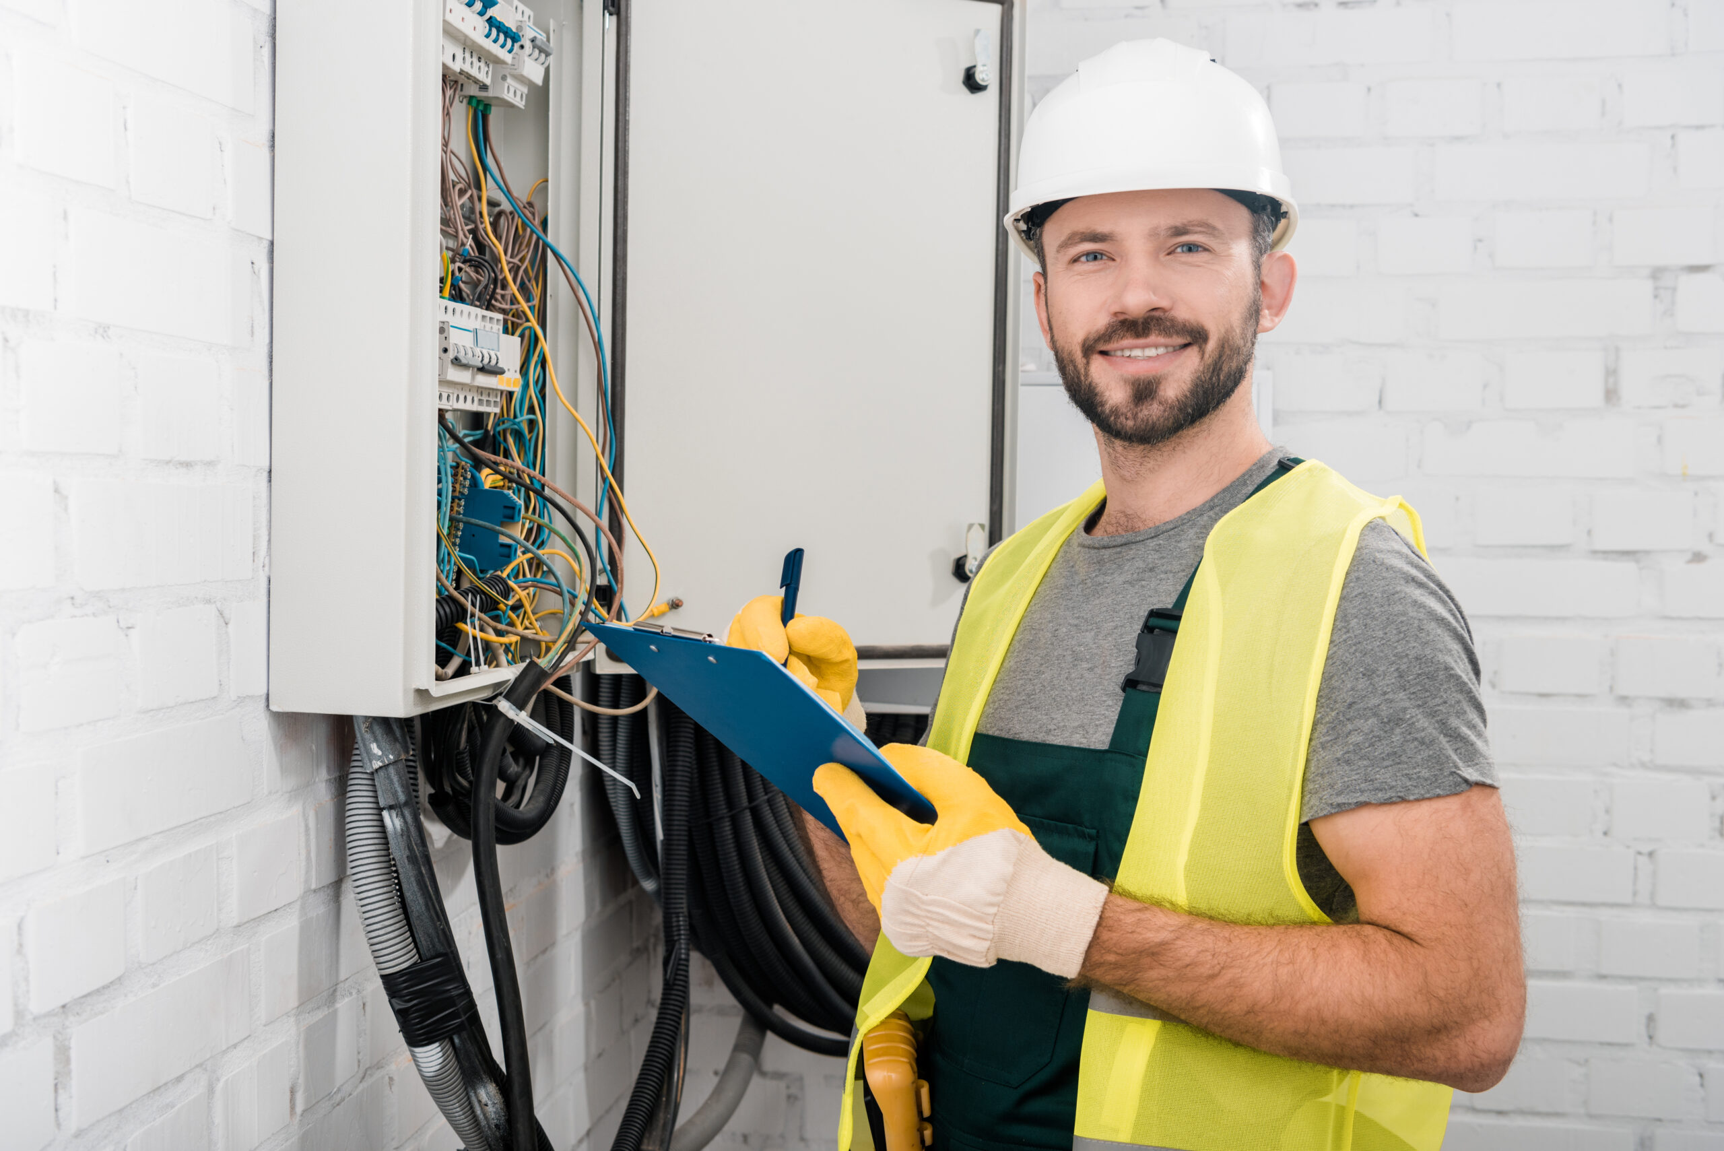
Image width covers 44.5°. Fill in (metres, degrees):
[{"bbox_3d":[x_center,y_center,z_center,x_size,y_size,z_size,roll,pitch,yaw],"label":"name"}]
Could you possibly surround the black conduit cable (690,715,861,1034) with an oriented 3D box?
[{"bbox_3d":[-0.045,0.332,2.380,0.320,0.420,0.130,1,3,12],"label":"black conduit cable"}]

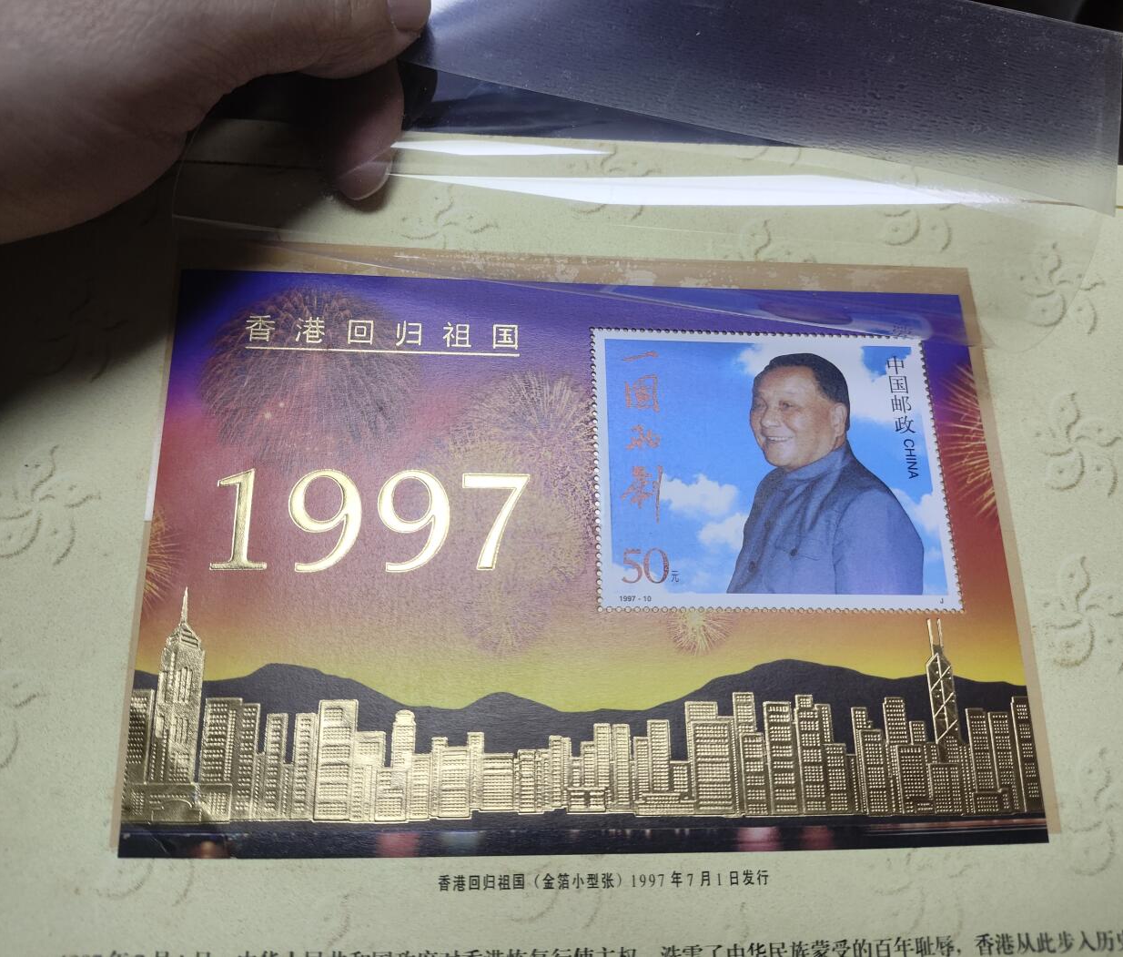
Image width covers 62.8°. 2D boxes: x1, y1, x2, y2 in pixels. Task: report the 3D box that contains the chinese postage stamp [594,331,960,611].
[{"bbox_3d":[0.036,-0.002,0.158,0.060,0.001,0.050,1,72,-4],"label":"chinese postage stamp"}]

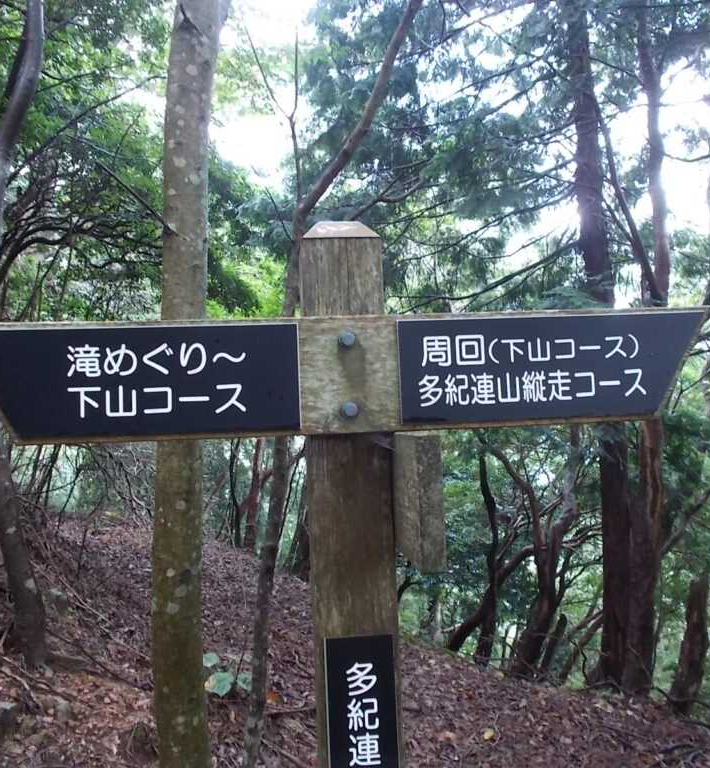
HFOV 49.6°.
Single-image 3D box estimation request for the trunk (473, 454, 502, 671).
[{"bbox_3d":[0.934,1.239,5.400,0.180,1.500,0.160,-1,-4,10],"label":"trunk"}]

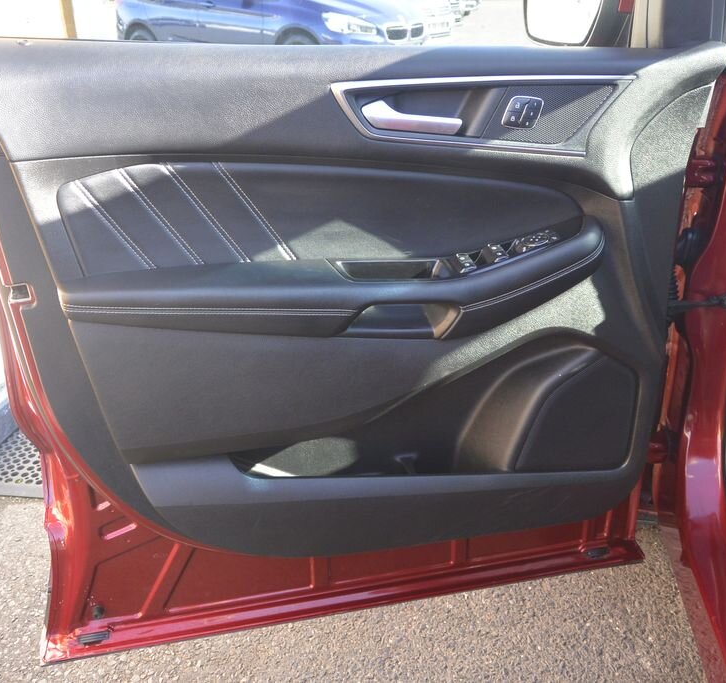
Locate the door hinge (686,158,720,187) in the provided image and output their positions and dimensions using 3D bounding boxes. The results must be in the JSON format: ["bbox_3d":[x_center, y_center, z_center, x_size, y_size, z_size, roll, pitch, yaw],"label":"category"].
[{"bbox_3d":[0.474,-0.237,1.075,0.038,0.044,0.048,-6,25,-12],"label":"door hinge"}]

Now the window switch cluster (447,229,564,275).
[{"bbox_3d":[0.165,-0.104,0.888,0.120,0.022,0.050,-19,35,-12],"label":"window switch cluster"}]

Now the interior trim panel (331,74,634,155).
[{"bbox_3d":[0.136,-0.258,0.874,0.342,0.081,0.045,-6,25,-12],"label":"interior trim panel"}]

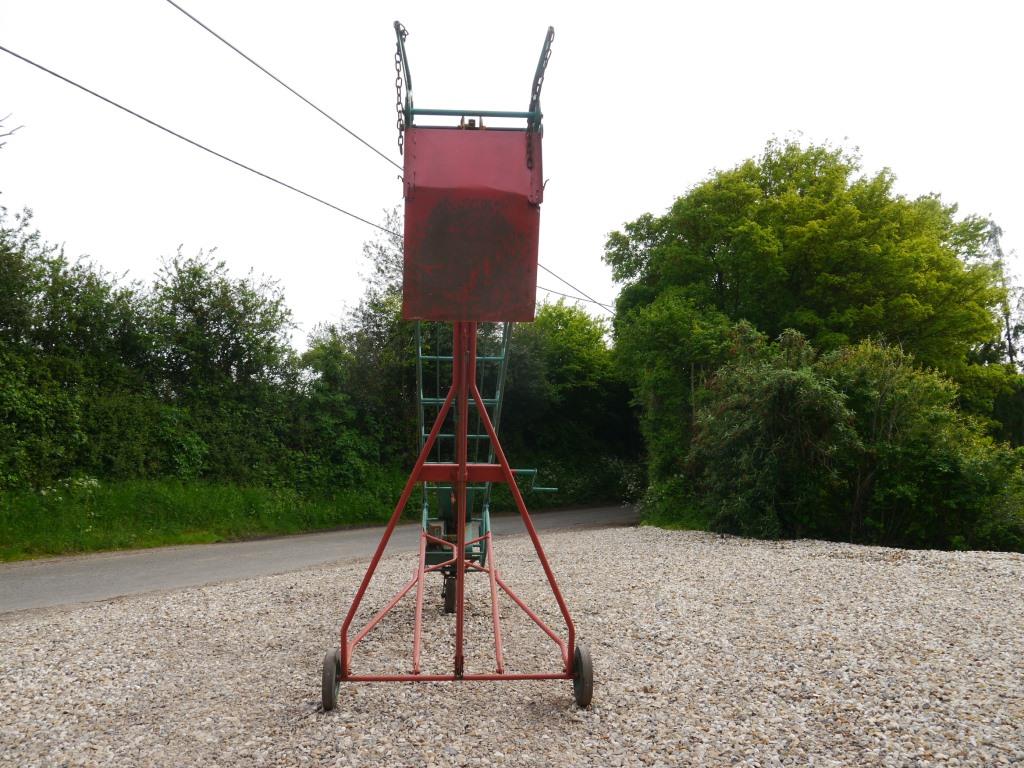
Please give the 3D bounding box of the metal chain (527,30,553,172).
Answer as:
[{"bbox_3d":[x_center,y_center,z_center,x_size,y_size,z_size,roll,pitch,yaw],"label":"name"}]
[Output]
[{"bbox_3d":[0.101,-1.044,3.050,0.100,0.520,0.160,0,-5,-4],"label":"metal chain"}]

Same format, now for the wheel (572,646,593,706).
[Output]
[{"bbox_3d":[0.420,1.740,4.920,0.075,0.350,0.350,0,-5,-4],"label":"wheel"}]

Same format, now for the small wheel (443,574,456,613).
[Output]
[{"bbox_3d":[-0.555,1.945,7.600,0.085,0.325,0.325,0,-5,-4],"label":"small wheel"}]

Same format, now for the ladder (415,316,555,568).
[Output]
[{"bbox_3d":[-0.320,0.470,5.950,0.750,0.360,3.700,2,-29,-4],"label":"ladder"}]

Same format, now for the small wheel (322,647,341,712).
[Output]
[{"bbox_3d":[-1.059,1.737,4.860,0.075,0.350,0.350,0,-5,-4],"label":"small wheel"}]

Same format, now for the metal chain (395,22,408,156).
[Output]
[{"bbox_3d":[-0.407,-1.084,3.050,0.055,0.490,0.090,0,-5,-4],"label":"metal chain"}]

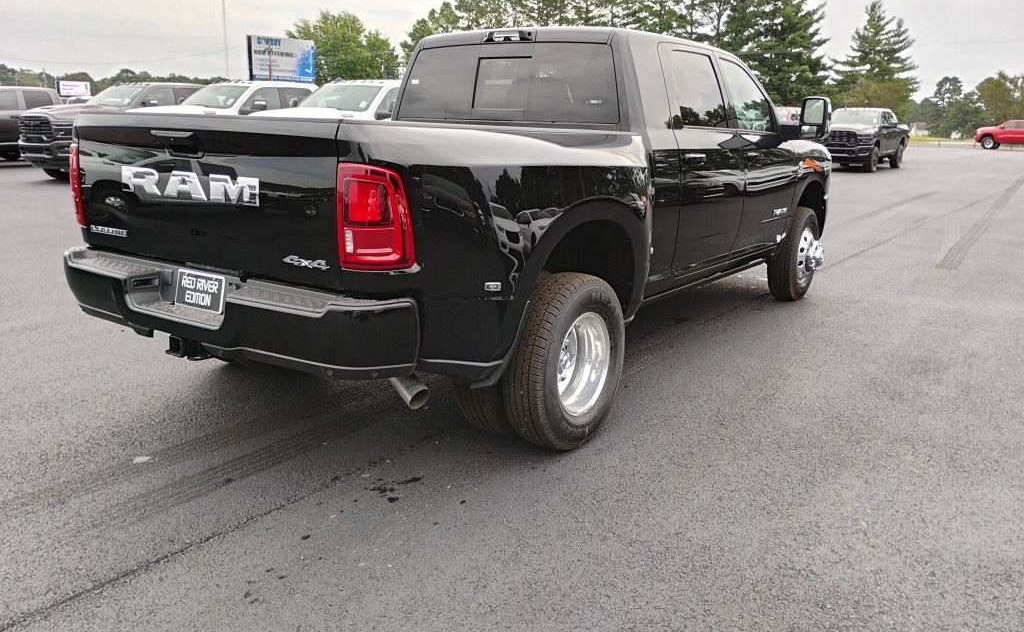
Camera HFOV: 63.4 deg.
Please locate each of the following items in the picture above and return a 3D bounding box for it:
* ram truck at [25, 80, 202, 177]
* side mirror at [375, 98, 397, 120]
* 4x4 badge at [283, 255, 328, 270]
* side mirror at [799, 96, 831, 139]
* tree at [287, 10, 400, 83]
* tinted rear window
[{"bbox_3d":[-7.879,-4.220,18.937,2.100,2.060,6.100,10,16,34],"label":"ram truck"},{"bbox_3d":[-1.906,-3.258,13.100,0.380,0.290,0.200,10,16,34],"label":"side mirror"},{"bbox_3d":[-0.742,-0.194,2.996,0.240,0.048,0.015,10,16,34],"label":"4x4 badge"},{"bbox_3d":[2.113,-1.389,5.800,0.205,0.290,0.130,10,16,34],"label":"side mirror"},{"bbox_3d":[-12.292,-17.804,61.017,8.300,8.748,8.000,1,13,0],"label":"tree"},{"bbox_3d":[-0.053,-1.380,4.948,1.600,0.440,0.070,10,5,34],"label":"tinted rear window"}]

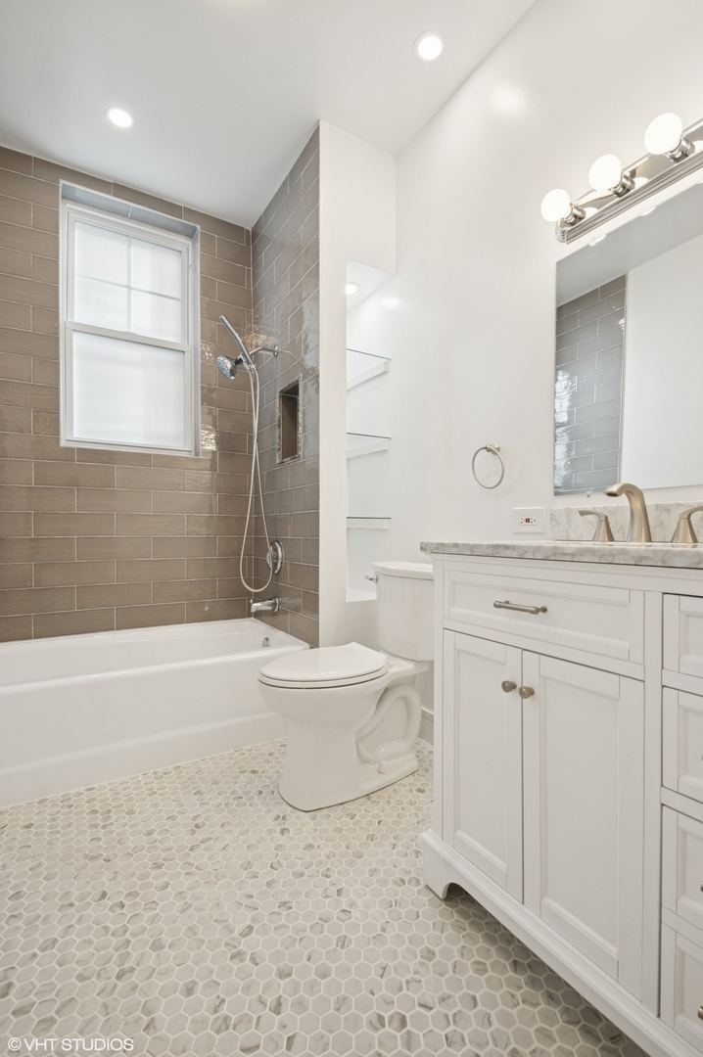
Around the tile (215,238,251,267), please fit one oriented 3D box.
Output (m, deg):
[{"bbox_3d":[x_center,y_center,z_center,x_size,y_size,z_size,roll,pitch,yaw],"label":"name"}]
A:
[{"bbox_3d":[-0.651,-1.544,2.477,0.199,0.115,0.010,0,0,-31],"label":"tile"}]

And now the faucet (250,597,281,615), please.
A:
[{"bbox_3d":[-0.447,0.389,2.228,0.132,0.070,0.062,0,0,-30],"label":"faucet"}]

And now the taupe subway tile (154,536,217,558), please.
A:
[{"bbox_3d":[-0.879,0.101,2.342,0.328,0.115,0.010,0,0,-31],"label":"taupe subway tile"}]

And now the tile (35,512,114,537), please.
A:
[{"bbox_3d":[-1.304,-0.016,2.087,0.328,0.115,0.010,0,0,-31],"label":"tile"}]

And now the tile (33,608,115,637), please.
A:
[{"bbox_3d":[-1.333,0.457,2.131,0.338,0.115,0.010,0,0,-29],"label":"tile"}]

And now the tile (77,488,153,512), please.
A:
[{"bbox_3d":[-1.184,-0.137,2.212,0.336,0.115,0.010,0,0,-29],"label":"tile"}]

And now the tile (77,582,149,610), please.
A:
[{"bbox_3d":[-1.162,0.336,2.172,0.328,0.115,0.010,0,0,-31],"label":"tile"}]

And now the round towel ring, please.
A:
[{"bbox_3d":[0.485,-0.212,1.532,0.062,0.154,0.144,0,0,-32],"label":"round towel ring"}]

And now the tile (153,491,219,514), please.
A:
[{"bbox_3d":[-0.879,-0.134,2.341,0.328,0.115,0.010,0,0,-31],"label":"tile"}]

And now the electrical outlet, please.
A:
[{"bbox_3d":[0.588,-0.025,1.464,0.010,0.085,0.120,0,0,-32],"label":"electrical outlet"}]

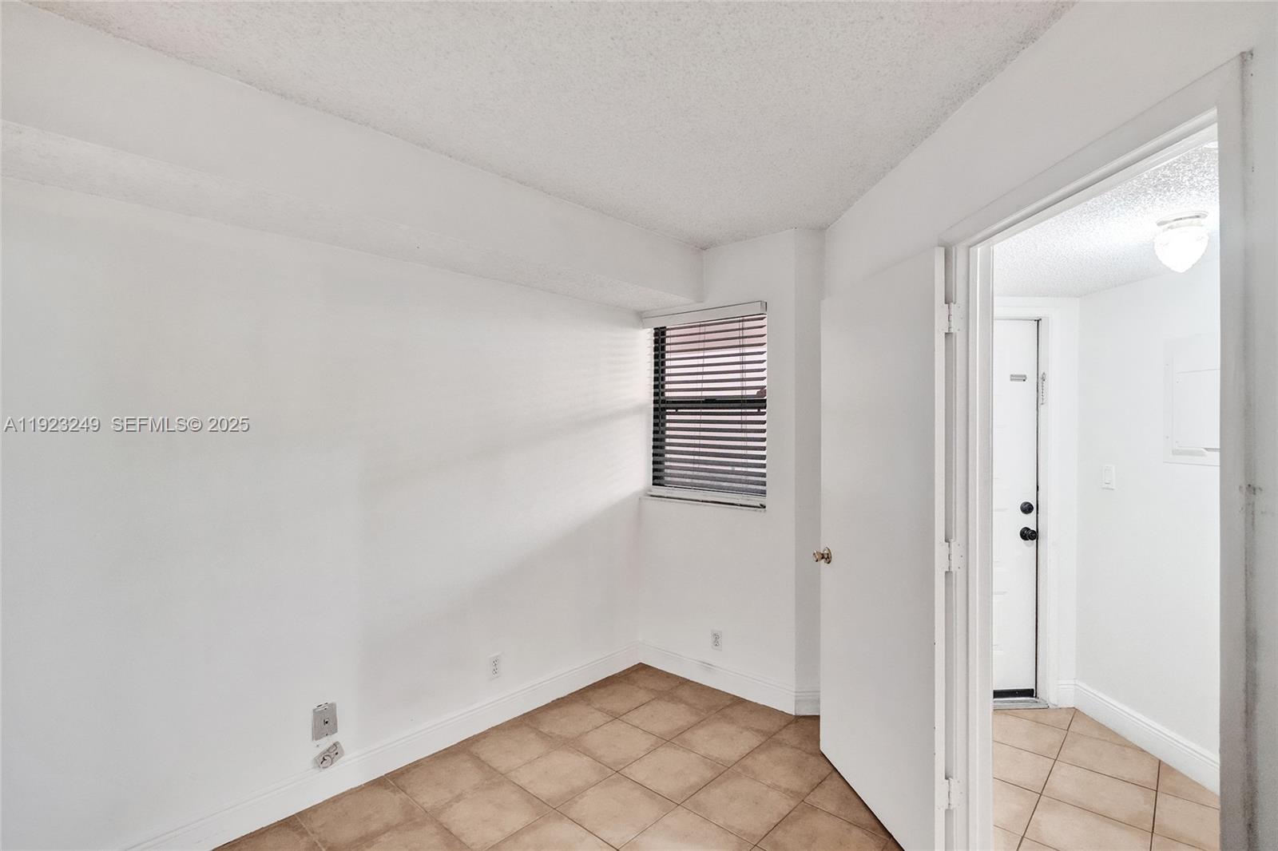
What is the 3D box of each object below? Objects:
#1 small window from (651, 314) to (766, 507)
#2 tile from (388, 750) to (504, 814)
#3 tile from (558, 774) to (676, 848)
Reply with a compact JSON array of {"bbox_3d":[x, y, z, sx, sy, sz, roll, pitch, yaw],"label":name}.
[{"bbox_3d":[0.386,-0.097,3.287,0.816,1.066,0.090,0,-1,41],"label":"small window"},{"bbox_3d":[-0.792,1.455,2.340,0.330,0.010,0.330,0,0,42],"label":"tile"},{"bbox_3d":[-0.086,1.455,2.157,0.330,0.010,0.330,0,0,42],"label":"tile"}]

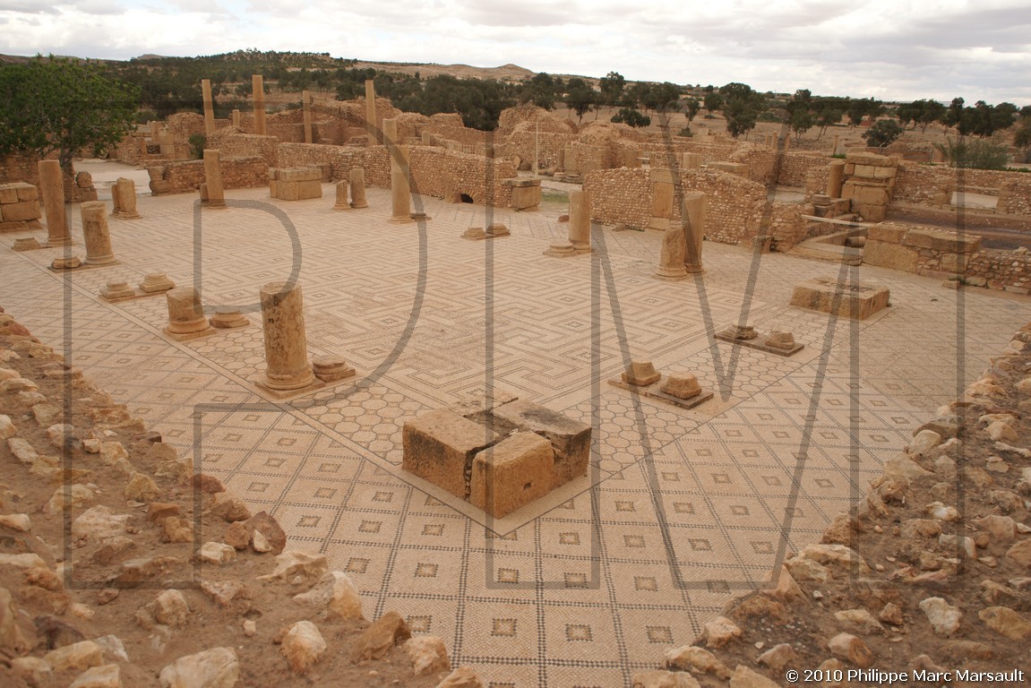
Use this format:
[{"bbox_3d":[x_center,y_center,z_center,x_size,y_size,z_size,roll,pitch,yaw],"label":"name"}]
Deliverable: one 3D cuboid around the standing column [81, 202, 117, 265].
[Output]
[{"bbox_3d":[-9.325,-2.480,15.316,0.620,1.322,0.620,18,23,40],"label":"standing column"}]

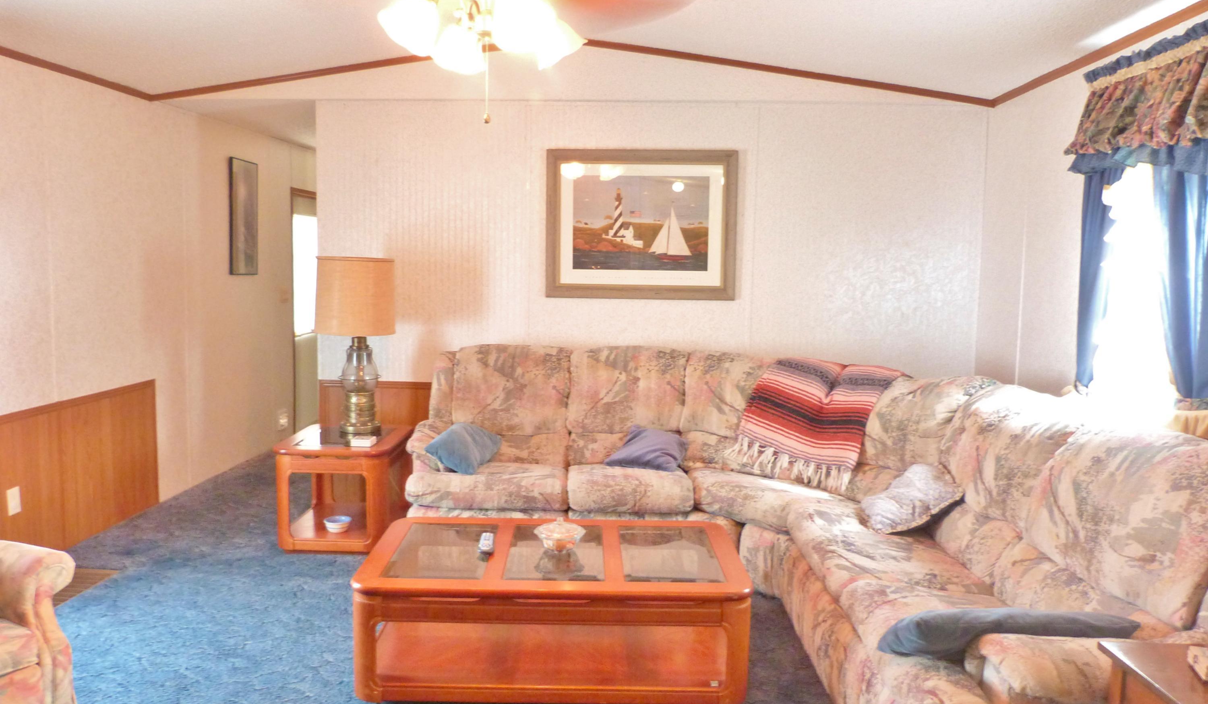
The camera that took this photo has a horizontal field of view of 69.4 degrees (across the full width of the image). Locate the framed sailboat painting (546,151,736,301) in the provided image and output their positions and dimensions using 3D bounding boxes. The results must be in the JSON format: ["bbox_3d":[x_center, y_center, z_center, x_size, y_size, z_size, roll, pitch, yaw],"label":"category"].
[{"bbox_3d":[0.195,-0.668,4.602,1.001,0.778,0.035,1,6,3],"label":"framed sailboat painting"}]

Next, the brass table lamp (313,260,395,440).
[{"bbox_3d":[-1.244,-0.027,4.383,0.424,0.892,0.424,1,6,3],"label":"brass table lamp"}]

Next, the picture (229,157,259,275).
[{"bbox_3d":[-2.385,-0.889,5.798,0.022,0.751,0.364,1,6,3],"label":"picture"}]

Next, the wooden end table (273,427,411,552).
[{"bbox_3d":[-1.265,0.672,4.360,0.559,0.492,0.639,1,6,1],"label":"wooden end table"}]

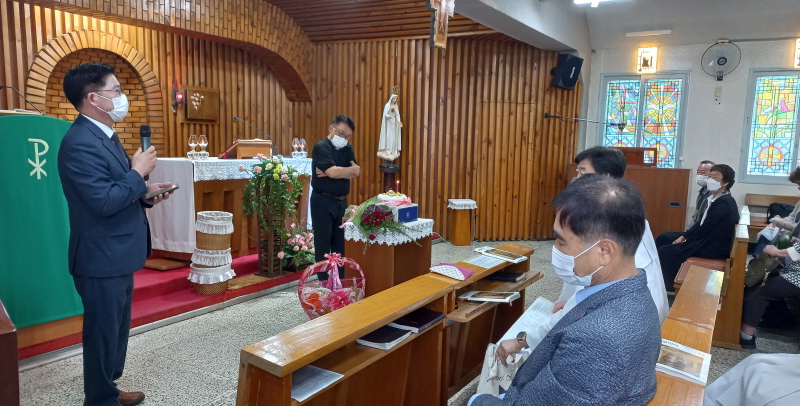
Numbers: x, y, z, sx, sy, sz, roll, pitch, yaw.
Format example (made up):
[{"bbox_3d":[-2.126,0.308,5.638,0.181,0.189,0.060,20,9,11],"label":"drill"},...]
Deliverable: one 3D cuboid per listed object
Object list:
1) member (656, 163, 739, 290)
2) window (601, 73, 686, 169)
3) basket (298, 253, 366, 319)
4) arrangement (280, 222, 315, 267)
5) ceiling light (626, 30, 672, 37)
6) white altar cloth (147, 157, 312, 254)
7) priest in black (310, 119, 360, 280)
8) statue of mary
[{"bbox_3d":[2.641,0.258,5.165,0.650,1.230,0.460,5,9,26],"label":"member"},{"bbox_3d":[3.043,-0.996,7.291,0.960,1.240,0.100,6,10,31],"label":"window"},{"bbox_3d":[-0.505,0.644,4.338,0.490,0.560,0.380,0,8,-8],"label":"basket"},{"bbox_3d":[-0.980,0.413,5.576,0.380,0.460,0.320,-4,10,-35],"label":"arrangement"},{"bbox_3d":[2.970,-2.026,6.905,0.540,0.060,0.080,6,10,31],"label":"ceiling light"},{"bbox_3d":[-1.666,0.007,5.827,0.720,0.920,1.558,6,10,32],"label":"white altar cloth"},{"bbox_3d":[-0.602,-0.016,5.351,0.340,1.570,0.450,9,11,41],"label":"priest in black"},{"bbox_3d":[-0.134,-1.049,7.724,0.320,0.960,0.270,-1,9,-18],"label":"statue of mary"}]

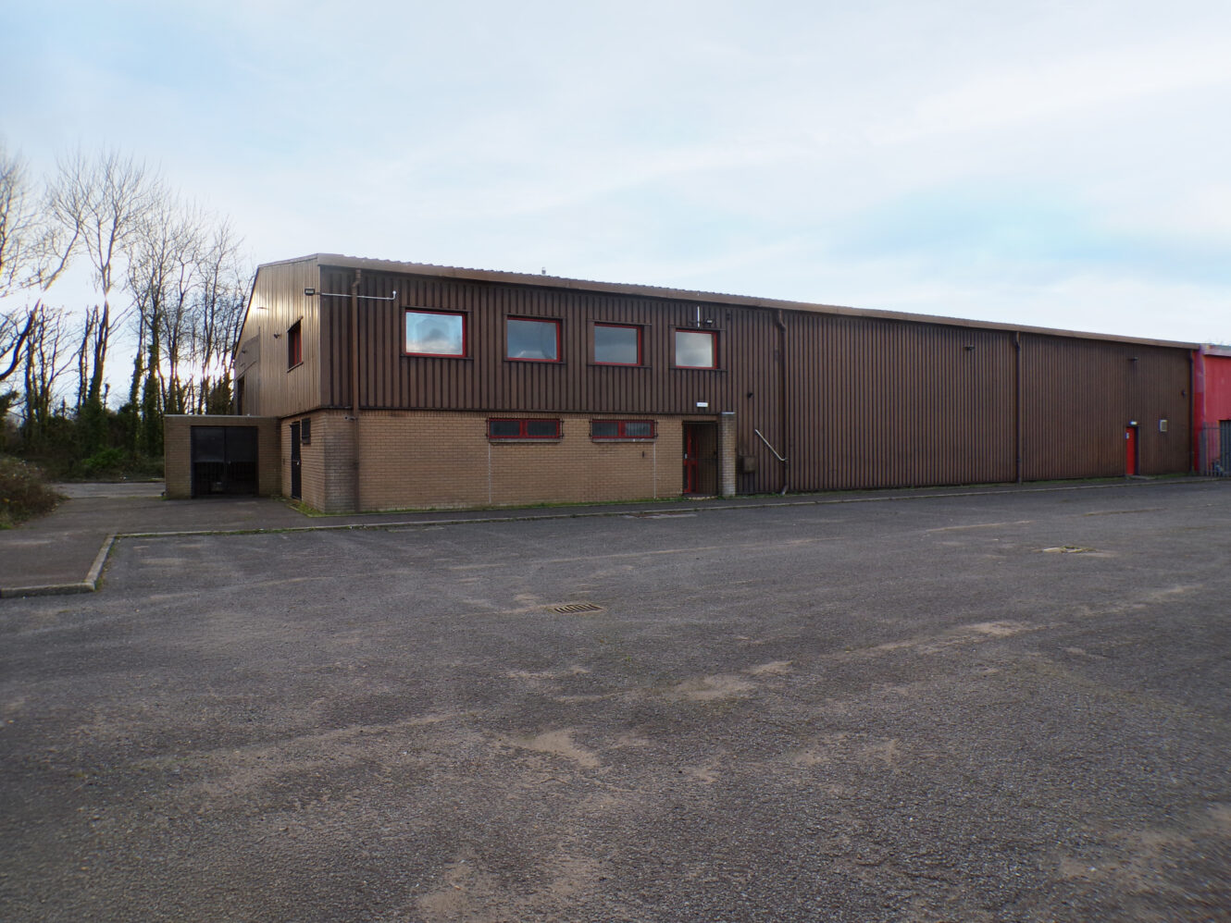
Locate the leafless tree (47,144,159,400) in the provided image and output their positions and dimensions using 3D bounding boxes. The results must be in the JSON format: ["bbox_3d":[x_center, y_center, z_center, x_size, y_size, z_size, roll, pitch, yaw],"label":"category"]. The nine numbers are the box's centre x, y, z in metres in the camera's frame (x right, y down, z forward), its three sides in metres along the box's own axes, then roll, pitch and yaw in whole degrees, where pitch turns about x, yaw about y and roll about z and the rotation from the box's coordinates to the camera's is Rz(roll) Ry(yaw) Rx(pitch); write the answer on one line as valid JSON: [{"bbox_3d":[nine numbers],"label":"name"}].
[{"bbox_3d":[-27.405,-7.922,45.423,5.800,17.540,5.800,-1,1,-31],"label":"leafless tree"}]

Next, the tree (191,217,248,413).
[{"bbox_3d":[-25.117,-7.250,53.930,4.000,15.991,4.000,-1,1,-25],"label":"tree"}]

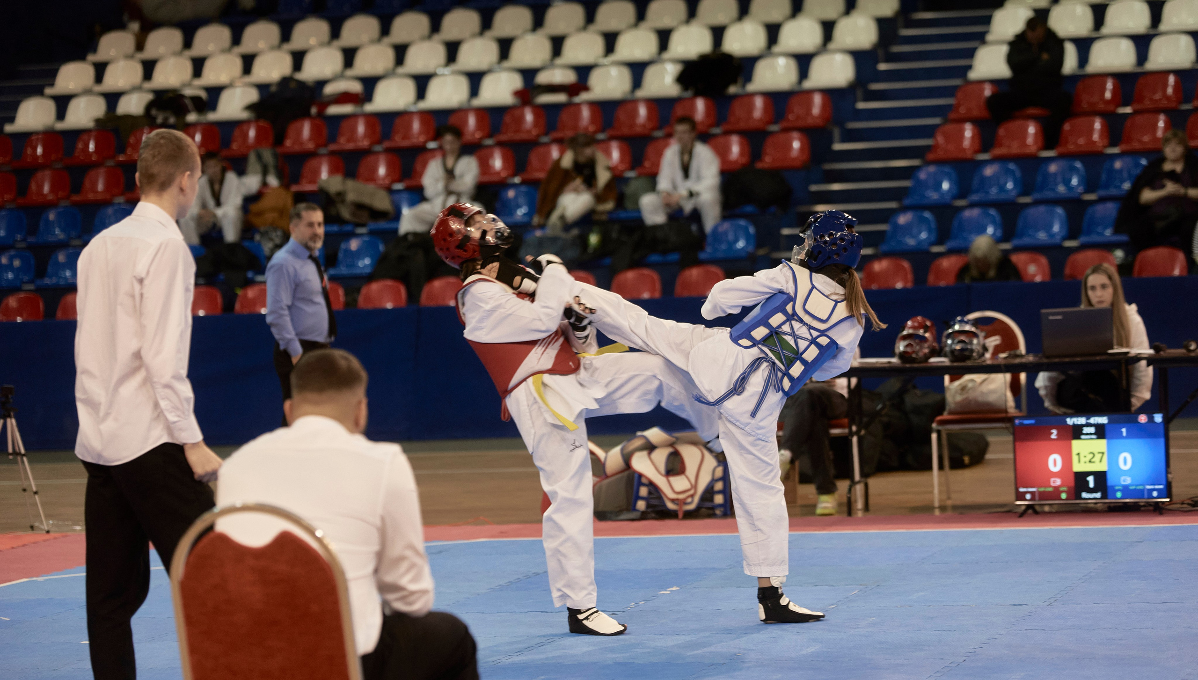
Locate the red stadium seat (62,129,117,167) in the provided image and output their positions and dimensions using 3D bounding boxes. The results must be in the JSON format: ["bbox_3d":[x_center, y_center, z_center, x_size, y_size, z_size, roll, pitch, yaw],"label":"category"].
[{"bbox_3d":[-4.241,-1.598,33.288,0.400,0.295,0.380,-2,2,18],"label":"red stadium seat"}]

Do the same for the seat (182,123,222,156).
[{"bbox_3d":[-3.336,-1.642,32.987,0.400,0.295,0.380,-2,2,18],"label":"seat"}]

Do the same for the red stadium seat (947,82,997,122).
[{"bbox_3d":[3.169,-2.006,33.674,0.390,0.320,0.372,-2,2,16],"label":"red stadium seat"}]

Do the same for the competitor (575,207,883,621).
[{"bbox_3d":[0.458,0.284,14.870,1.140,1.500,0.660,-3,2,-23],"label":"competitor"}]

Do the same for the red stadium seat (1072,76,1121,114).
[{"bbox_3d":[3.886,-1.921,31.266,0.400,0.300,0.360,-2,2,18],"label":"red stadium seat"}]

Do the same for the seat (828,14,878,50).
[{"bbox_3d":[2.097,-2.538,32.961,0.365,0.295,0.350,-2,2,16],"label":"seat"}]

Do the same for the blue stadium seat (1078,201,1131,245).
[{"bbox_3d":[3.541,-0.815,27.849,0.400,0.295,0.380,-2,2,18],"label":"blue stadium seat"}]

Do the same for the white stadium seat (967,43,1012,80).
[{"bbox_3d":[3.368,-2.375,34.061,0.410,0.330,0.400,-2,2,16],"label":"white stadium seat"}]

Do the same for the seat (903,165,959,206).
[{"bbox_3d":[2.424,-1.127,29.172,0.400,0.295,0.380,-2,2,18],"label":"seat"}]

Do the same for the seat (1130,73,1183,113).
[{"bbox_3d":[4.563,-2.027,32.711,0.410,0.330,0.400,-2,2,16],"label":"seat"}]

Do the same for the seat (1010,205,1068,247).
[{"bbox_3d":[3.324,-0.856,30.049,0.410,0.330,0.400,-2,2,16],"label":"seat"}]

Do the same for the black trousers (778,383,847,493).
[{"bbox_3d":[1.024,0.469,19.550,0.390,0.580,0.580,-2,2,18],"label":"black trousers"}]

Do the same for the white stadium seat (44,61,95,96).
[{"bbox_3d":[-5.059,-2.491,38.138,0.390,0.320,0.372,-2,2,16],"label":"white stadium seat"}]

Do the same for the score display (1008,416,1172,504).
[{"bbox_3d":[2.286,0.548,18.507,0.720,0.415,0.070,-2,2,17],"label":"score display"}]

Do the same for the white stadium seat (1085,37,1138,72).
[{"bbox_3d":[4.059,-2.250,31.565,0.365,0.295,0.350,-2,2,16],"label":"white stadium seat"}]

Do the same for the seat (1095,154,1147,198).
[{"bbox_3d":[3.767,-1.176,28.727,0.400,0.295,0.380,-2,2,18],"label":"seat"}]

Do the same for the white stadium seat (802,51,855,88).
[{"bbox_3d":[1.988,-2.329,34.459,0.410,0.330,0.400,-2,2,16],"label":"white stadium seat"}]

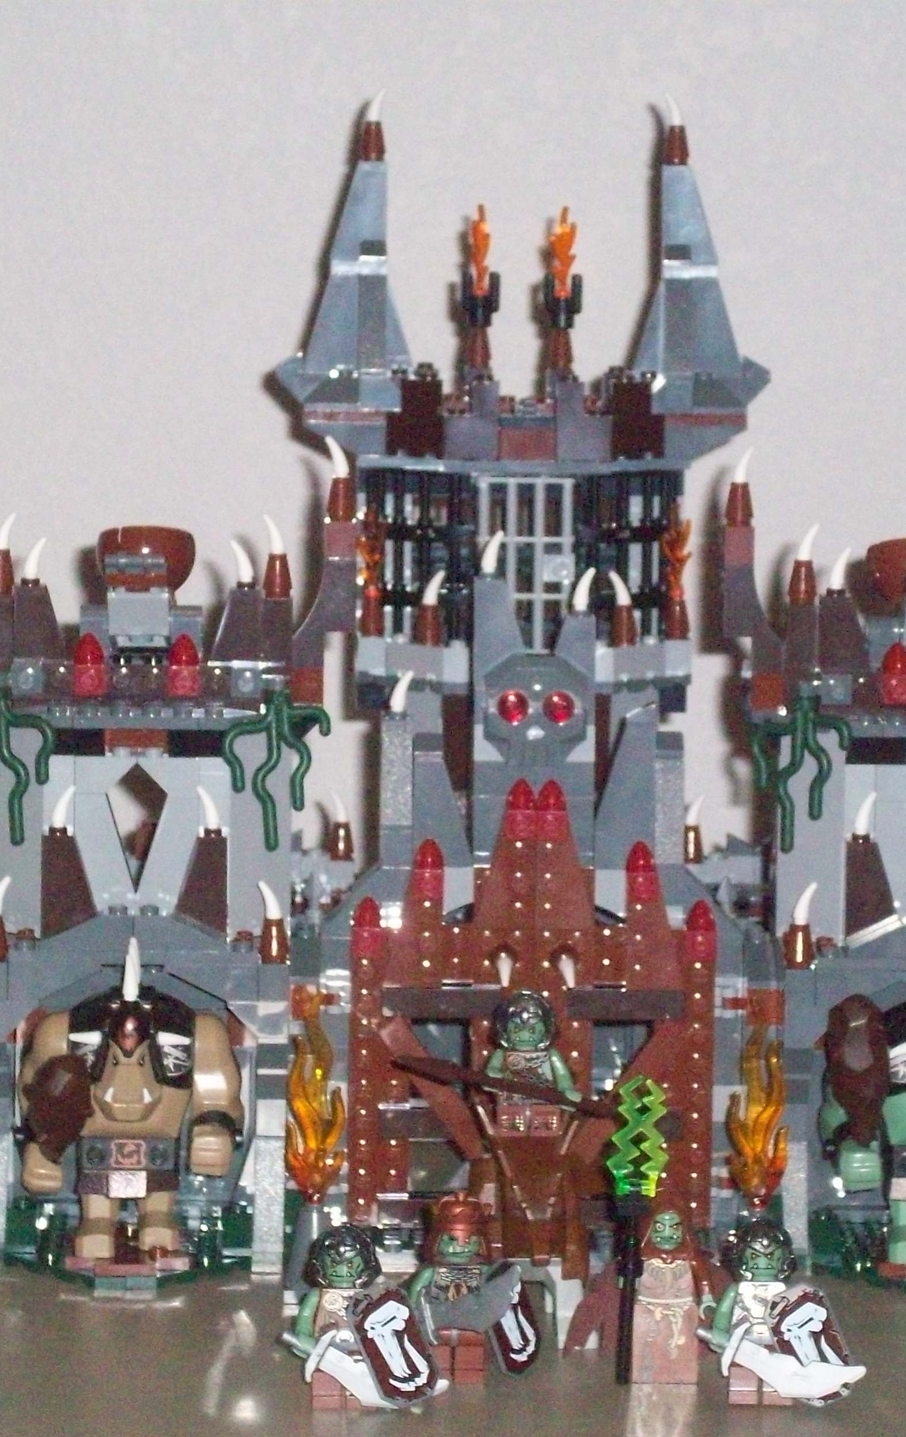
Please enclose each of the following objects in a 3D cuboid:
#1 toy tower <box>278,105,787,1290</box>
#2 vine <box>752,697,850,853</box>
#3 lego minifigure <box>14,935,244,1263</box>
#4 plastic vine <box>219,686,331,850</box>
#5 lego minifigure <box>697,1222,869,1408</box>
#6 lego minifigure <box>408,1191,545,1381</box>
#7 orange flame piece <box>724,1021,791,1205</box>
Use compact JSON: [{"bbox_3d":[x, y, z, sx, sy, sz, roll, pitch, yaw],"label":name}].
[{"bbox_3d":[0.020,-0.017,1.666,0.134,0.300,0.145,1,9,0],"label":"toy tower"},{"bbox_3d":[0.090,0.014,1.581,0.026,0.041,0.014,0,9,-5],"label":"vine"},{"bbox_3d":[-0.083,0.097,1.585,0.057,0.083,0.044,0,9,-5],"label":"lego minifigure"},{"bbox_3d":[-0.046,0.013,1.575,0.029,0.042,0.014,2,9,5],"label":"plastic vine"},{"bbox_3d":[0.079,0.143,1.469,0.038,0.044,0.027,1,9,0],"label":"lego minifigure"},{"bbox_3d":[0.005,0.140,1.483,0.033,0.044,0.025,1,9,0],"label":"lego minifigure"},{"bbox_3d":[0.078,0.102,1.580,0.017,0.048,0.011,1,9,0],"label":"orange flame piece"}]

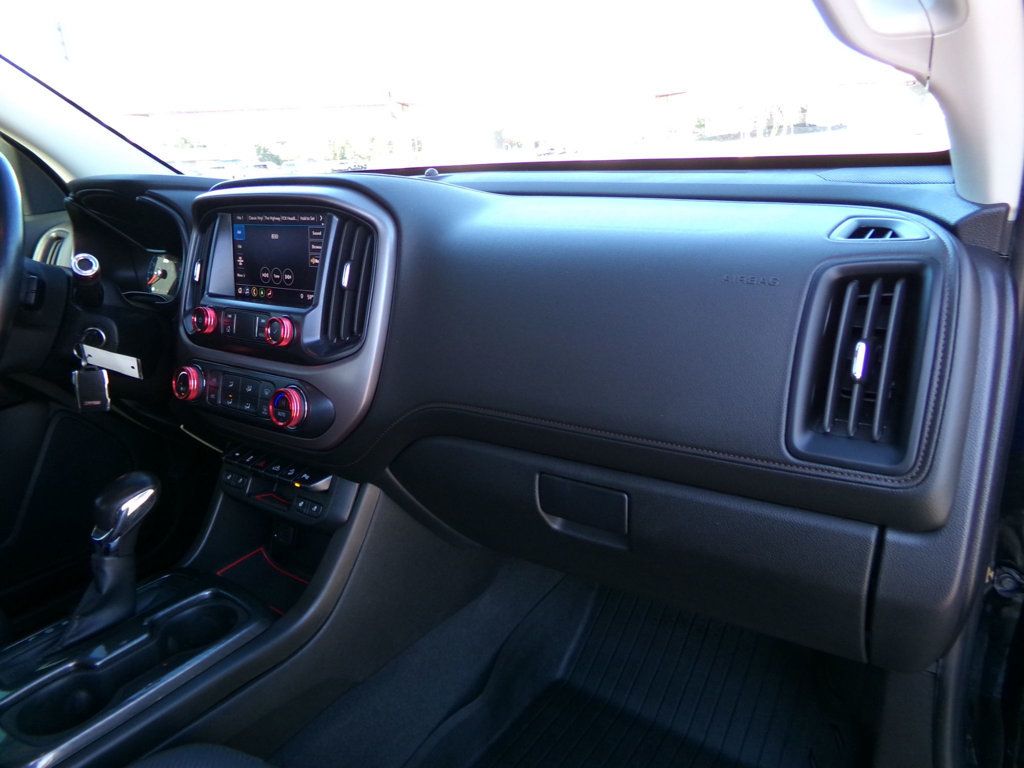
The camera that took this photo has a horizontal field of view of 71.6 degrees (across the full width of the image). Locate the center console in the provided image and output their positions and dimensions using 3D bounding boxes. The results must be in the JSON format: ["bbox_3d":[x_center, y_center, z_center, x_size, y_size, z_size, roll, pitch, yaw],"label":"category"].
[{"bbox_3d":[-0.292,-0.089,0.845,0.365,0.280,0.090,9,7,33],"label":"center console"}]

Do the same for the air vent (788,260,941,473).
[{"bbox_3d":[0.274,-0.015,0.557,0.092,0.160,0.045,11,6,37],"label":"air vent"}]

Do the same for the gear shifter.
[{"bbox_3d":[-0.455,0.187,0.790,0.052,0.155,0.110,9,8,33],"label":"gear shifter"}]

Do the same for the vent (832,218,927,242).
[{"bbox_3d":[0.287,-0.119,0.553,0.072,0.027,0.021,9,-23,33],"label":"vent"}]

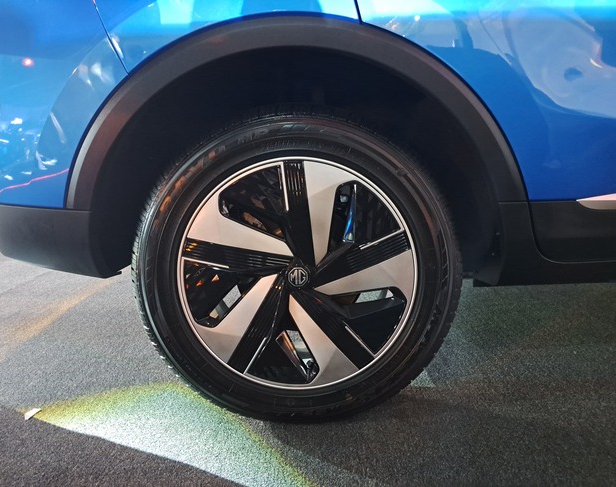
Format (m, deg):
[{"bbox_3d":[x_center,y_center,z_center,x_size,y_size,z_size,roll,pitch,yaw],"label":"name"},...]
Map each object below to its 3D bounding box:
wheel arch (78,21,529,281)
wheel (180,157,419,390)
[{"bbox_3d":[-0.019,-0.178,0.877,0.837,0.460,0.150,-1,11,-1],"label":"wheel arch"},{"bbox_3d":[-0.021,0.051,0.959,0.466,0.466,0.180,-1,11,-1],"label":"wheel"}]

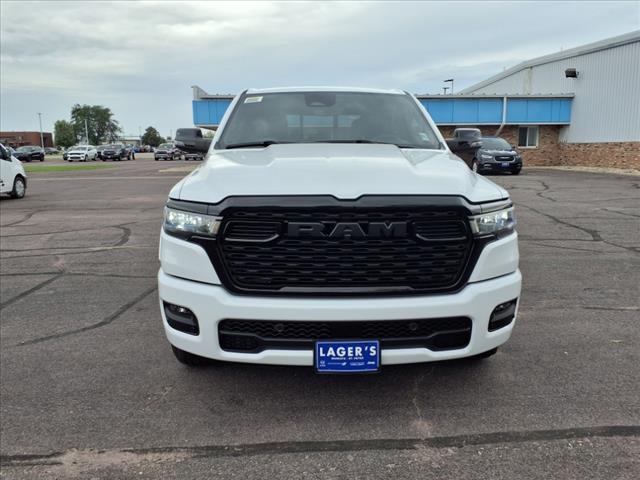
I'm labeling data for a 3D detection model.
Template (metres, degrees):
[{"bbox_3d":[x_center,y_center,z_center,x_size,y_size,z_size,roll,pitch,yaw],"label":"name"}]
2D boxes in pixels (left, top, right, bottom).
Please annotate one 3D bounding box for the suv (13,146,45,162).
[{"bbox_3d":[-28.029,-8.440,48.274,1.830,1.460,4.650,-2,11,-13],"label":"suv"}]

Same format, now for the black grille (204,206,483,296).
[{"bbox_3d":[0.126,0.044,2.436,1.340,0.430,0.200,0,11,-2],"label":"black grille"}]

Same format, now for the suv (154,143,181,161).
[{"bbox_3d":[-17.700,-10.230,58.147,2.050,1.920,5.500,0,10,-1],"label":"suv"}]

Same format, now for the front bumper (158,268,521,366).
[{"bbox_3d":[0.128,0.391,2.620,2.050,0.380,0.520,0,11,-2],"label":"front bumper"}]

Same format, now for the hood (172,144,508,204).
[{"bbox_3d":[0.107,-0.420,3.004,1.760,0.290,1.380,0,11,-2],"label":"hood"}]

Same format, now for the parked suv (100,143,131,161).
[{"bbox_3d":[-19.766,-8.568,48.249,1.910,1.720,4.700,-2,11,-9],"label":"parked suv"}]

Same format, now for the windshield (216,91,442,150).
[{"bbox_3d":[0.063,-0.956,3.942,1.690,0.220,1.050,0,44,-2],"label":"windshield"}]

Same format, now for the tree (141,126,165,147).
[{"bbox_3d":[-40.264,-24.447,120.000,5.300,5.700,5.200,0,10,0],"label":"tree"}]

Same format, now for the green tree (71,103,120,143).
[{"bbox_3d":[-57.428,-28.696,126.870,10.900,11.700,10.900,-5,12,-24],"label":"green tree"}]

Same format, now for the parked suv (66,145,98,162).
[{"bbox_3d":[-26.400,-9.700,55.911,1.950,1.780,5.000,-1,10,-7],"label":"parked suv"}]

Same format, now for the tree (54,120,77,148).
[{"bbox_3d":[-60.094,-24.662,117.459,4.900,7.400,4.900,-5,12,-26],"label":"tree"}]

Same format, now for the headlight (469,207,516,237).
[{"bbox_3d":[0.940,-0.115,2.764,0.360,0.135,0.220,-2,11,-11],"label":"headlight"}]

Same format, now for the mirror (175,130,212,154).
[{"bbox_3d":[-1.010,-0.779,3.944,0.310,0.200,0.210,0,10,-2],"label":"mirror"}]

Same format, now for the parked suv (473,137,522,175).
[{"bbox_3d":[7.930,-4.102,23.914,2.020,1.770,5.100,0,10,0],"label":"parked suv"}]

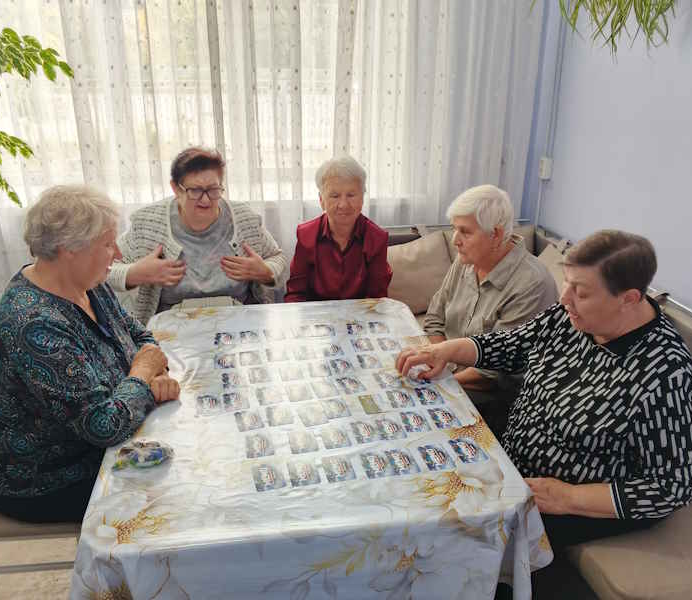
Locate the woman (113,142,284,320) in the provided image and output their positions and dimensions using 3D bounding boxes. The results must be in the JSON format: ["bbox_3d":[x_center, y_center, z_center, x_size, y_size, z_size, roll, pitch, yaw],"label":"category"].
[{"bbox_3d":[-0.510,0.108,2.296,0.620,1.290,0.660,-5,22,-12],"label":"woman"}]

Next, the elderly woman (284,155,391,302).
[{"bbox_3d":[-0.020,0.118,2.332,0.460,1.245,0.660,-1,21,-3],"label":"elderly woman"}]

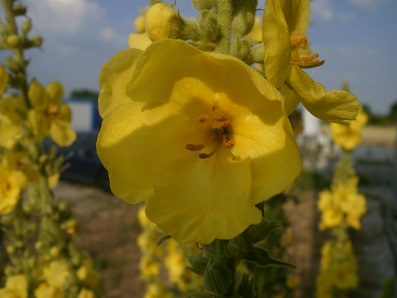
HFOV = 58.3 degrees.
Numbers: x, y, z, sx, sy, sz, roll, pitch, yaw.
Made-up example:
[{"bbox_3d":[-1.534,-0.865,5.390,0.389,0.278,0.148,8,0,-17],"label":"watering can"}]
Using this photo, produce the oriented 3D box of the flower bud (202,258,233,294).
[{"bbox_3d":[0.005,0.038,0.105,0.009,0.011,0.009,0,-4,0],"label":"flower bud"}]

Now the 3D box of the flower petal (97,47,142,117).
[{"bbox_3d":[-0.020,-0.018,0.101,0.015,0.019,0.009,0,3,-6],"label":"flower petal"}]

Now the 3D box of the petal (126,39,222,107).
[{"bbox_3d":[-0.006,-0.019,0.090,0.024,0.014,0.012,-1,27,-7],"label":"petal"}]

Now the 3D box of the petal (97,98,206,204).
[{"bbox_3d":[-0.012,0.001,0.092,0.028,0.026,0.010,-1,-3,-9],"label":"petal"}]

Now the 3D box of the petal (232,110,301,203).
[{"bbox_3d":[0.017,0.002,0.093,0.015,0.024,0.009,3,-4,34],"label":"petal"}]

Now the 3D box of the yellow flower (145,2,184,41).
[{"bbox_3d":[-0.009,-0.034,0.097,0.011,0.011,0.010,0,-4,0],"label":"yellow flower"}]

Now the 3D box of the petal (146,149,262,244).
[{"bbox_3d":[0.002,0.012,0.092,0.028,0.024,0.010,0,-15,5],"label":"petal"}]

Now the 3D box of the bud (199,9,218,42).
[{"bbox_3d":[0.003,-0.037,0.106,0.007,0.011,0.006,0,-4,0],"label":"bud"}]

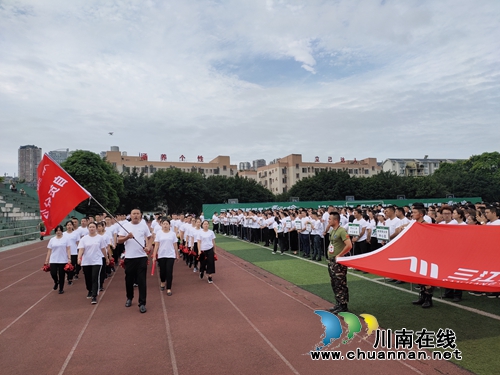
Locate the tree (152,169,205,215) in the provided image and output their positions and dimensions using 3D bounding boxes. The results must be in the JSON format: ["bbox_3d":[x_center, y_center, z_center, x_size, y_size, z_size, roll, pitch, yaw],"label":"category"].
[{"bbox_3d":[-15.707,1.544,72.690,11.772,11.350,10.500,-1,-4,-17],"label":"tree"}]

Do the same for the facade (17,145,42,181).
[{"bbox_3d":[-261.025,-5.286,398.459,27.000,84.614,24.000,0,-4,-27],"label":"facade"}]

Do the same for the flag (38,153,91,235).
[{"bbox_3d":[-3.079,0.124,5.500,0.850,1.300,0.350,-1,-4,-14],"label":"flag"}]

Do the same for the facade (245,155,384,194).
[{"bbox_3d":[28.850,-0.529,142.158,49.000,22.300,21.000,0,-4,-23],"label":"facade"}]

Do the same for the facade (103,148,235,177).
[{"bbox_3d":[-30.126,0.060,126.706,45.664,22.600,20.000,0,-4,-23],"label":"facade"}]

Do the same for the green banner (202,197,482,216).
[{"bbox_3d":[24.463,4.394,72.547,69.645,3.200,0.300,-1,-4,-17],"label":"green banner"}]

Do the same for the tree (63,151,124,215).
[{"bbox_3d":[-26.901,0.095,56.760,10.024,12.737,10.024,-1,-4,-17],"label":"tree"}]

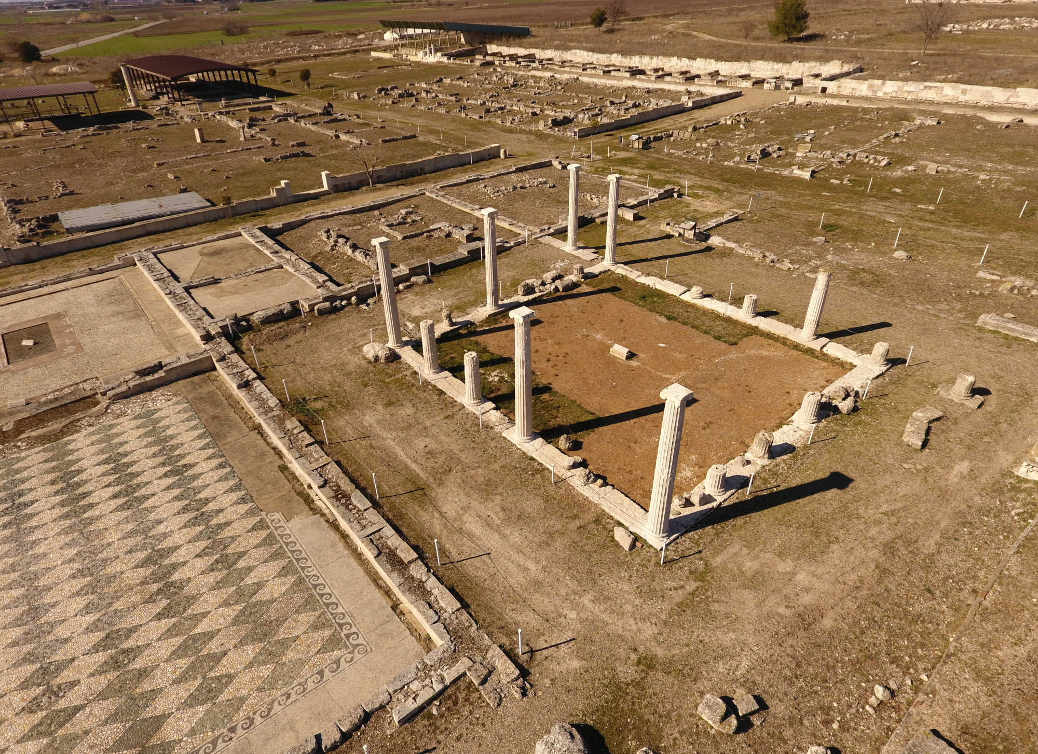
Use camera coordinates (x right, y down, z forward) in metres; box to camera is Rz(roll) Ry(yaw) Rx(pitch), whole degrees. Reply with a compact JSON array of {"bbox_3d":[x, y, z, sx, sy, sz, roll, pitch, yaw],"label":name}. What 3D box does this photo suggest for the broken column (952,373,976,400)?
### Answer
[{"bbox_3d":[14.850,0.294,19.950,0.630,0.700,0.630,-25,39,-32],"label":"broken column"}]

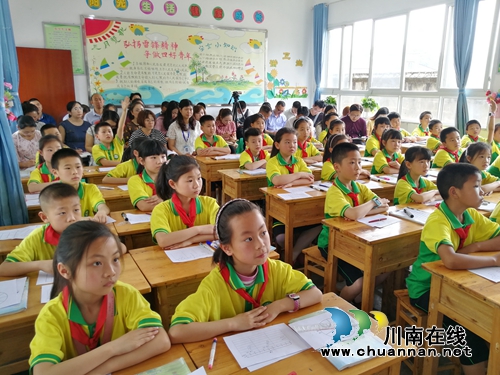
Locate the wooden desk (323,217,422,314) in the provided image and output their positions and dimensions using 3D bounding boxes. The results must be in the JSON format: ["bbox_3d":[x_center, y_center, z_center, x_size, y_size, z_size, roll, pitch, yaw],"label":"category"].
[{"bbox_3d":[0.785,0.569,2.376,0.600,0.750,0.400,-8,16,-28],"label":"wooden desk"}]

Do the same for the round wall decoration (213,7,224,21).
[{"bbox_3d":[-0.546,-3.056,6.866,0.226,0.228,0.020,-7,15,-26],"label":"round wall decoration"}]

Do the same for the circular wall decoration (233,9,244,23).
[{"bbox_3d":[-0.197,-3.093,7.038,0.226,0.228,0.020,-7,15,-26],"label":"circular wall decoration"}]

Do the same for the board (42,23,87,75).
[{"bbox_3d":[-2.785,-2.080,5.878,0.520,0.710,0.030,-8,16,-28],"label":"board"}]

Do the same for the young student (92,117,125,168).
[{"bbox_3d":[-1.427,-0.129,3.995,0.420,1.220,0.550,-8,16,-26],"label":"young student"}]

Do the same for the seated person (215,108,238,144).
[{"bbox_3d":[-0.326,-0.536,5.621,0.460,1.190,0.620,-8,16,-26],"label":"seated person"}]

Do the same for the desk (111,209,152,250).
[{"bbox_3d":[-0.515,0.518,2.499,0.610,0.710,0.410,-8,16,-26],"label":"desk"}]

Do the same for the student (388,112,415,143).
[{"bbox_3d":[2.014,-0.405,5.280,0.420,1.190,0.620,-8,16,-28],"label":"student"}]

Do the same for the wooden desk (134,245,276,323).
[{"bbox_3d":[-0.220,0.679,1.956,0.600,0.750,0.410,-8,16,-28],"label":"wooden desk"}]

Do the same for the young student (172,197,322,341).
[{"bbox_3d":[-0.002,0.594,1.364,0.480,1.148,0.580,-6,15,-22],"label":"young student"}]

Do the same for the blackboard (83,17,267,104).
[{"bbox_3d":[-1.039,-1.985,6.364,3.034,1.270,0.050,-8,16,-27],"label":"blackboard"}]

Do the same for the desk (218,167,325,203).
[{"bbox_3d":[0.302,0.178,3.864,1.140,0.740,0.422,-8,16,-27],"label":"desk"}]

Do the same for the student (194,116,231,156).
[{"bbox_3d":[-0.480,-0.253,4.648,0.420,1.216,0.550,-6,15,-22],"label":"student"}]

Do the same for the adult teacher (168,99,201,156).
[{"bbox_3d":[-0.740,-0.362,4.652,0.460,1.340,0.620,-8,16,-26],"label":"adult teacher"}]

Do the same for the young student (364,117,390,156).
[{"bbox_3d":[1.575,-0.284,4.751,0.420,1.130,0.550,-8,16,-26],"label":"young student"}]

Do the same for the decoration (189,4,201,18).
[{"bbox_3d":[-0.941,-3.018,6.683,0.225,0.225,0.020,-8,16,-28],"label":"decoration"}]

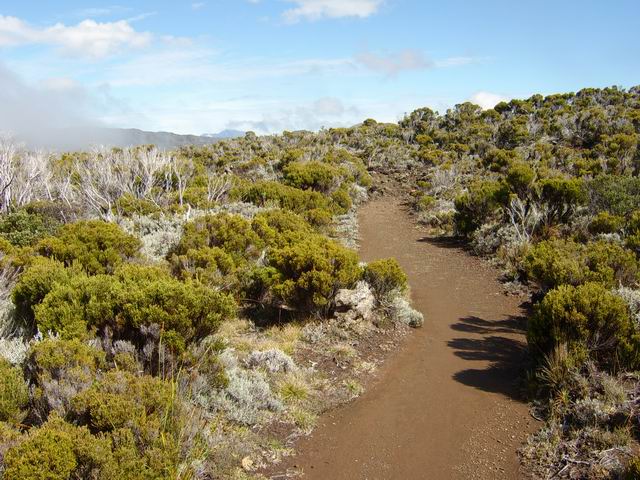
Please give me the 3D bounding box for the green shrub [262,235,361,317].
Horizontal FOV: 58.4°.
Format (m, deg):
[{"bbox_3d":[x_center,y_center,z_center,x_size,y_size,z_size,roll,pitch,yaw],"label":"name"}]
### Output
[{"bbox_3d":[-0.077,0.355,5.900,0.980,0.800,0.950,0,10,0],"label":"green shrub"}]

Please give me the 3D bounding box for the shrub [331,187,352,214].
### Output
[{"bbox_3d":[0.525,-0.977,14.000,0.546,0.638,0.546,0,10,0],"label":"shrub"}]

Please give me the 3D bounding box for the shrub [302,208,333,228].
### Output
[{"bbox_3d":[-0.048,-0.413,11.000,0.570,0.390,0.520,0,10,0],"label":"shrub"}]

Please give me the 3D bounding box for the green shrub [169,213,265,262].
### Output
[{"bbox_3d":[-1.445,-0.007,8.000,1.280,0.760,1.150,0,10,0],"label":"green shrub"}]

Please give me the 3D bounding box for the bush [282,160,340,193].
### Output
[{"bbox_3d":[-0.242,-1.792,16.300,1.620,0.930,1.450,0,10,0],"label":"bush"}]

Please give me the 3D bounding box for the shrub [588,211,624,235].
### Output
[{"bbox_3d":[4.837,-0.295,9.676,0.597,0.412,0.535,0,10,0],"label":"shrub"}]

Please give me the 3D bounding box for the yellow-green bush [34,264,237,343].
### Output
[{"bbox_3d":[-1.574,0.567,4.890,1.647,0.679,1.132,0,10,0],"label":"yellow-green bush"}]

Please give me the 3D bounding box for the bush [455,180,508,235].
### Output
[{"bbox_3d":[3.075,-0.581,10.912,1.029,1.050,0.978,0,10,0],"label":"bush"}]

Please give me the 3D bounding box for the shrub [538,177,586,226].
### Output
[{"bbox_3d":[4.358,-0.692,10.300,0.860,0.880,0.800,0,10,0],"label":"shrub"}]

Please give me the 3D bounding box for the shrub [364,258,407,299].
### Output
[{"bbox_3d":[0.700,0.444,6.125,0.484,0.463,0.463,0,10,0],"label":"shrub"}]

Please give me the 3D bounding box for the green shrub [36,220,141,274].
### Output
[{"bbox_3d":[-2.828,0.104,7.000,1.256,0.679,1.081,0,10,0],"label":"green shrub"}]

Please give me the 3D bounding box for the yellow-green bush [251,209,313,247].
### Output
[{"bbox_3d":[-0.567,-0.184,8.441,0.906,0.566,0.824,0,10,0],"label":"yellow-green bush"}]

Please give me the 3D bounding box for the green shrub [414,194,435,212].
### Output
[{"bbox_3d":[2.370,-0.828,13.000,0.450,0.410,0.430,0,10,0],"label":"green shrub"}]

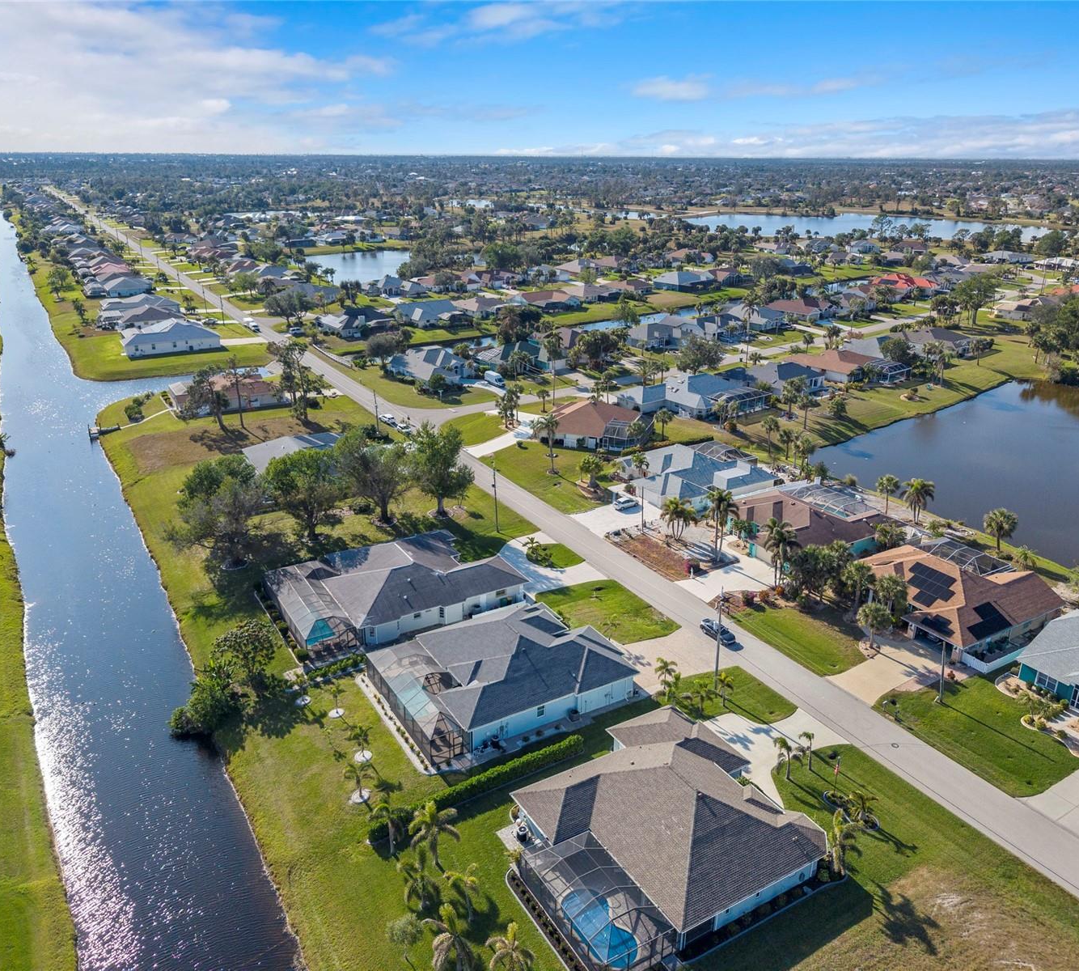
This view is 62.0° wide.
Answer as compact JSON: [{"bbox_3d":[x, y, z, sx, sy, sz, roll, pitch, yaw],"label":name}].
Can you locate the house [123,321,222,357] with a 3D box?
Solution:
[{"bbox_3d":[-107.883,-43.502,260.305,24.910,5.800,21.200,-11,23,-28],"label":"house"}]

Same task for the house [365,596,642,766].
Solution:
[{"bbox_3d":[-4.020,18.200,92.810,23.400,5.400,18.200,-11,23,-27],"label":"house"}]

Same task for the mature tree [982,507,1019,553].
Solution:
[{"bbox_3d":[64.120,6.090,124.950,4.500,6.400,4.500,0,20,0],"label":"mature tree"}]

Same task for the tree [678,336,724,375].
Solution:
[{"bbox_3d":[41.210,-32.827,229.519,12.137,9.728,12.137,0,20,0],"label":"tree"}]

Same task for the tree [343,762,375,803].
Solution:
[{"bbox_3d":[-15.838,25.817,78.898,2.574,3.608,2.574,0,20,0],"label":"tree"}]

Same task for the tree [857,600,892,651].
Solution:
[{"bbox_3d":[37.170,15.540,99.950,3.600,5.800,3.600,0,20,0],"label":"tree"}]

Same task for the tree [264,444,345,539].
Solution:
[{"bbox_3d":[-33.190,1.460,127.290,11.000,12.600,11.000,0,20,0],"label":"tree"}]

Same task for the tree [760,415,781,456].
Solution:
[{"bbox_3d":[43.118,-9.121,167.256,3.700,7.500,3.700,0,20,0],"label":"tree"}]

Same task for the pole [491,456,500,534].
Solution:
[{"bbox_3d":[-6.418,1.290,132.573,0.600,12.472,0.900,-13,23,-28],"label":"pole"}]

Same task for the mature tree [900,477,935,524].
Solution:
[{"bbox_3d":[56.420,2.310,134.050,4.900,7.100,4.900,0,20,0],"label":"mature tree"}]

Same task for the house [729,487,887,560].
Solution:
[{"bbox_3d":[38.920,4.948,132.333,23.585,5.300,17.225,-11,23,-28],"label":"house"}]

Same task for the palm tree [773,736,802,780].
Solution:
[{"bbox_3d":[21.850,23.960,79.010,2.600,4.400,2.600,0,20,0],"label":"palm tree"}]

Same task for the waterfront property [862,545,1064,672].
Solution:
[{"bbox_3d":[50.450,12.300,109.870,23.700,5.100,21.100,-11,23,-27],"label":"waterfront property"}]

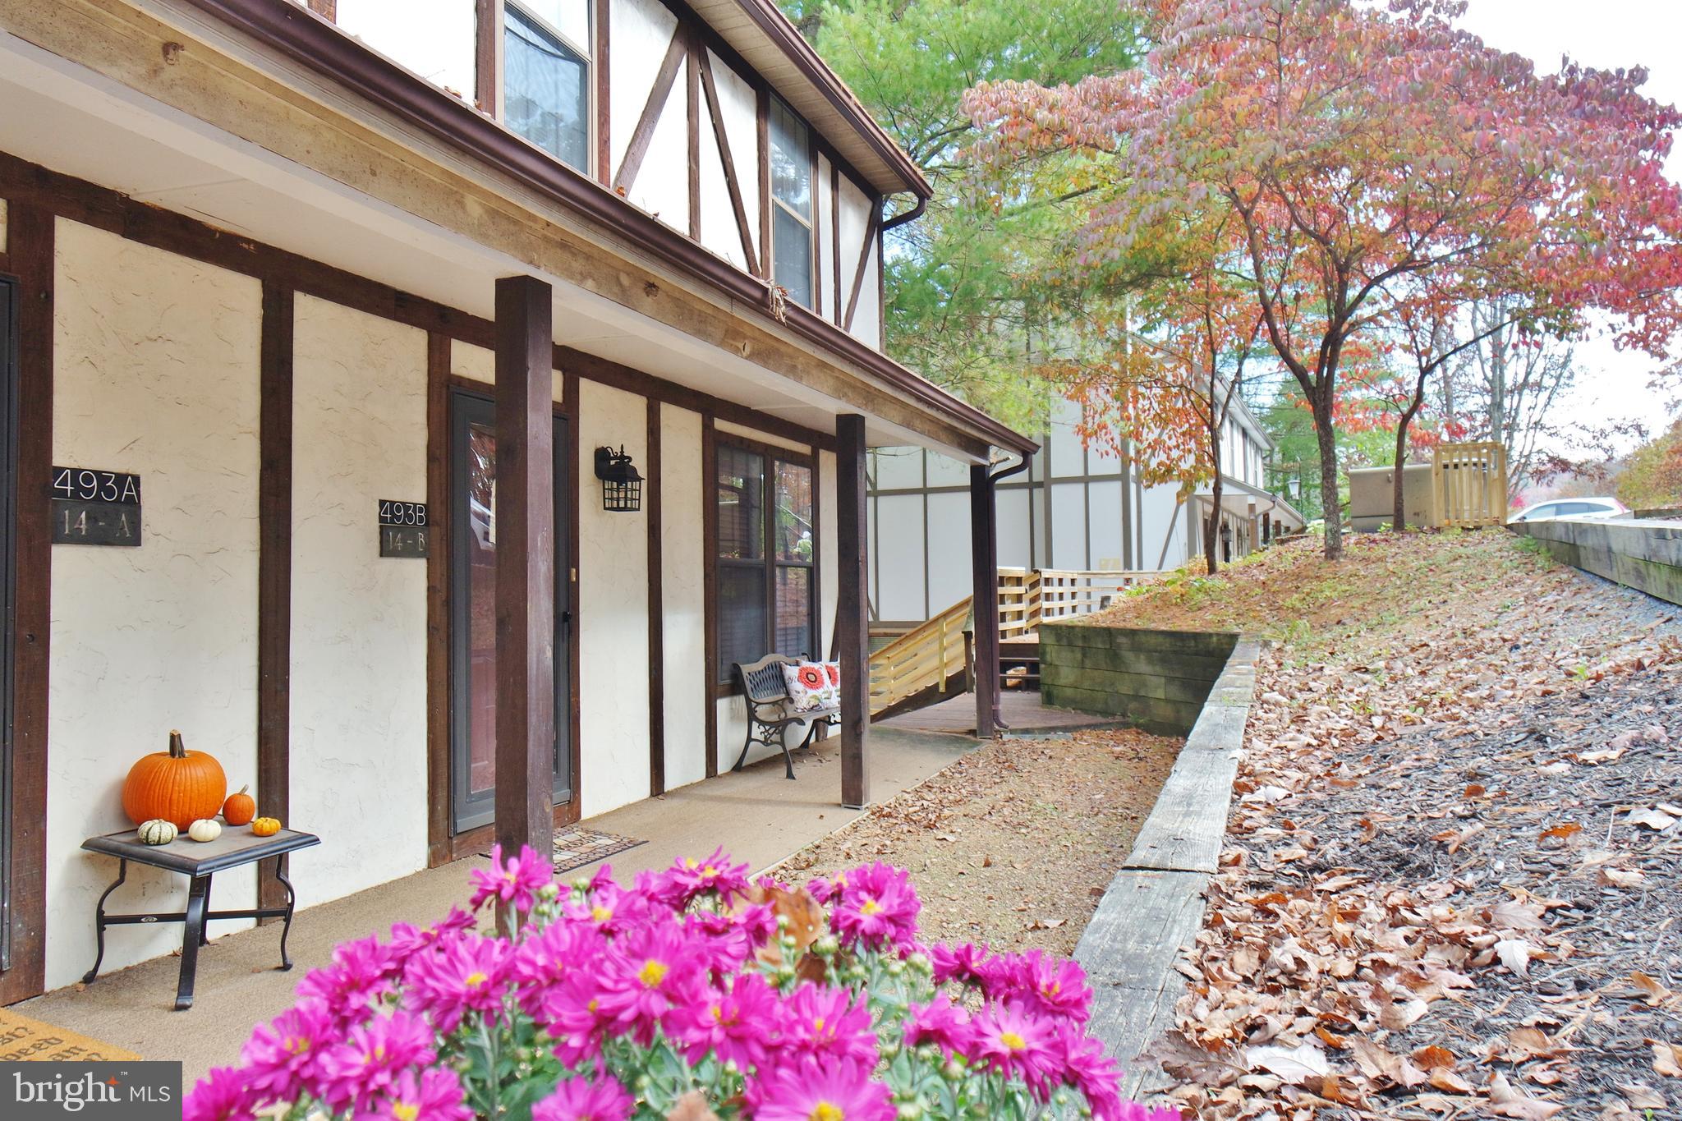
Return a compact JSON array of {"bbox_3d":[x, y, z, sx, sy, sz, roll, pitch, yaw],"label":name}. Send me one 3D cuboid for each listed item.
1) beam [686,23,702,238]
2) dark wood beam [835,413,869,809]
[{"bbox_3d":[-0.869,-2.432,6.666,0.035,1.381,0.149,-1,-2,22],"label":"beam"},{"bbox_3d":[0.072,0.287,6.415,0.128,2.233,0.128,-1,-2,21],"label":"dark wood beam"}]

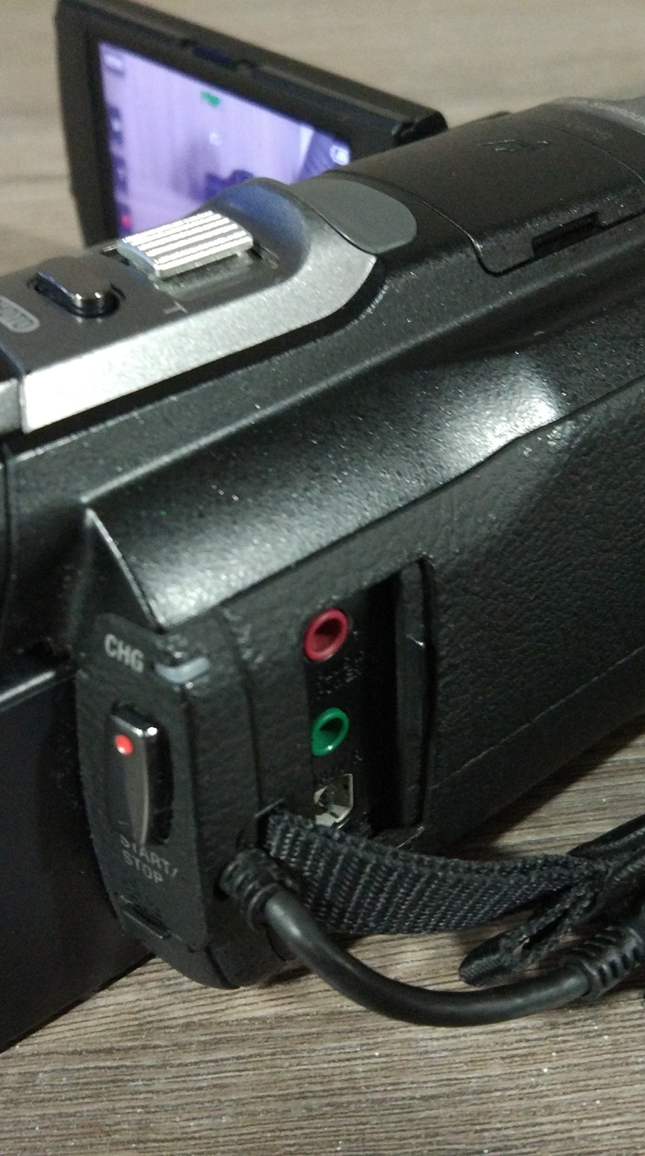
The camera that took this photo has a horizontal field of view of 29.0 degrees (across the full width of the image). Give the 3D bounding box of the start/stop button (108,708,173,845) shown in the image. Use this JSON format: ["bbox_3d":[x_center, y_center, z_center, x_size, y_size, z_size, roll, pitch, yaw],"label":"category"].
[{"bbox_3d":[-0.017,0.019,0.119,0.005,0.015,0.003,24,43,29],"label":"start/stop button"}]

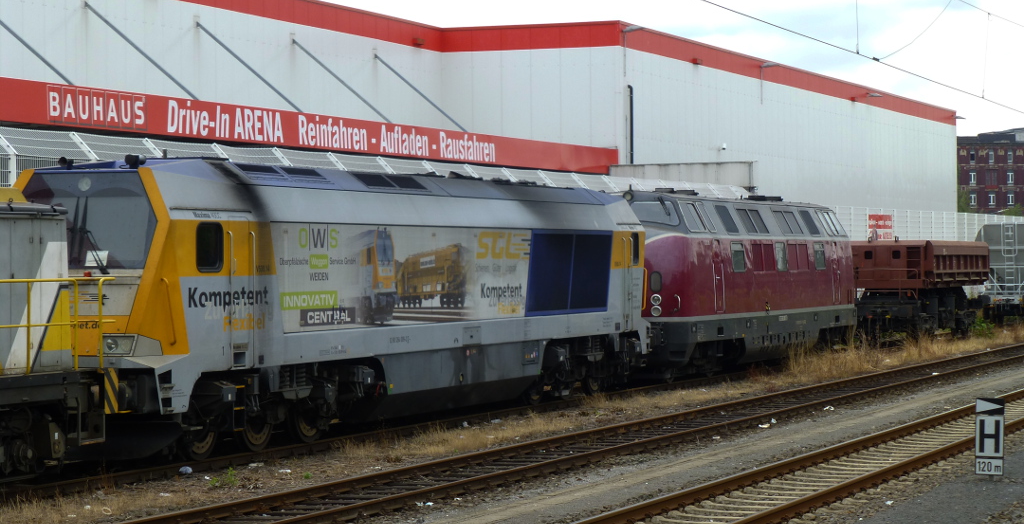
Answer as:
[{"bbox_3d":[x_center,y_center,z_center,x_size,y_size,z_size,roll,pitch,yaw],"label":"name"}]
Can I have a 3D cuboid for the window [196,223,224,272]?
[{"bbox_3d":[-4.119,-0.195,36.135,0.080,0.695,0.765,0,0,23],"label":"window"}]

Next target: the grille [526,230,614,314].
[{"bbox_3d":[1.093,0.196,50.445,0.100,1.604,5.328,0,0,20],"label":"grille"}]

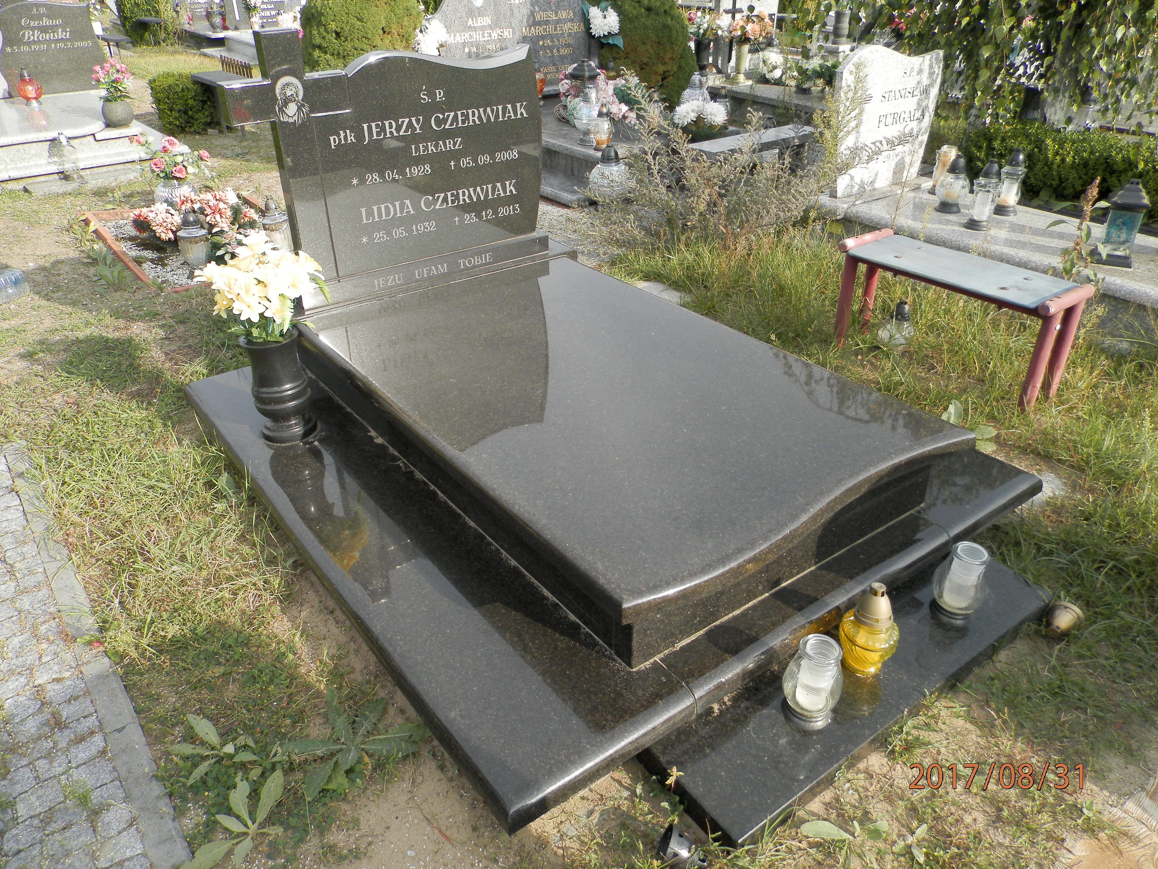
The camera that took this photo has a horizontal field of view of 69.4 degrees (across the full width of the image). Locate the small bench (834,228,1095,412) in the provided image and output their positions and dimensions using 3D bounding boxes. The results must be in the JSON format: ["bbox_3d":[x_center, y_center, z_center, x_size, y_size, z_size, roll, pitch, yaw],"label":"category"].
[{"bbox_3d":[1.401,-0.443,3.195,0.357,0.432,0.879,-18,35,-29],"label":"small bench"}]

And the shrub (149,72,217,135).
[{"bbox_3d":[-3.376,-2.827,7.150,0.480,0.410,0.440,-21,35,-30],"label":"shrub"}]

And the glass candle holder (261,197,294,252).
[{"bbox_3d":[-1.600,-1.116,4.420,0.145,0.262,0.145,-20,36,-32],"label":"glass candle holder"}]

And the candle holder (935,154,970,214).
[{"bbox_3d":[1.645,-1.105,3.677,0.148,0.222,0.148,-21,35,-30],"label":"candle holder"}]

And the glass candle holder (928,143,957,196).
[{"bbox_3d":[2.002,-1.460,4.607,0.113,0.236,0.113,-20,36,-32],"label":"glass candle holder"}]

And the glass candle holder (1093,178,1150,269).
[{"bbox_3d":[2.283,-0.893,3.512,0.158,0.339,0.158,13,32,21],"label":"glass candle holder"}]

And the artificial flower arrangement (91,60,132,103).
[{"bbox_3d":[-3.265,-2.465,5.850,0.250,0.270,0.240,-15,33,-23],"label":"artificial flower arrangement"}]

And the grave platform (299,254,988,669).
[{"bbox_3d":[0.028,-0.103,2.369,1.038,0.171,1.697,-21,35,-30],"label":"grave platform"}]

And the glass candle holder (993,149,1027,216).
[{"bbox_3d":[1.871,-1.085,3.596,0.108,0.260,0.108,-21,35,-30],"label":"glass candle holder"}]

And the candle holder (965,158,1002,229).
[{"bbox_3d":[1.666,-0.987,3.430,0.109,0.262,0.109,-21,35,-30],"label":"candle holder"}]

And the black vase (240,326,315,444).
[{"bbox_3d":[-0.858,-0.139,2.407,0.168,0.307,0.168,-20,36,-32],"label":"black vase"}]

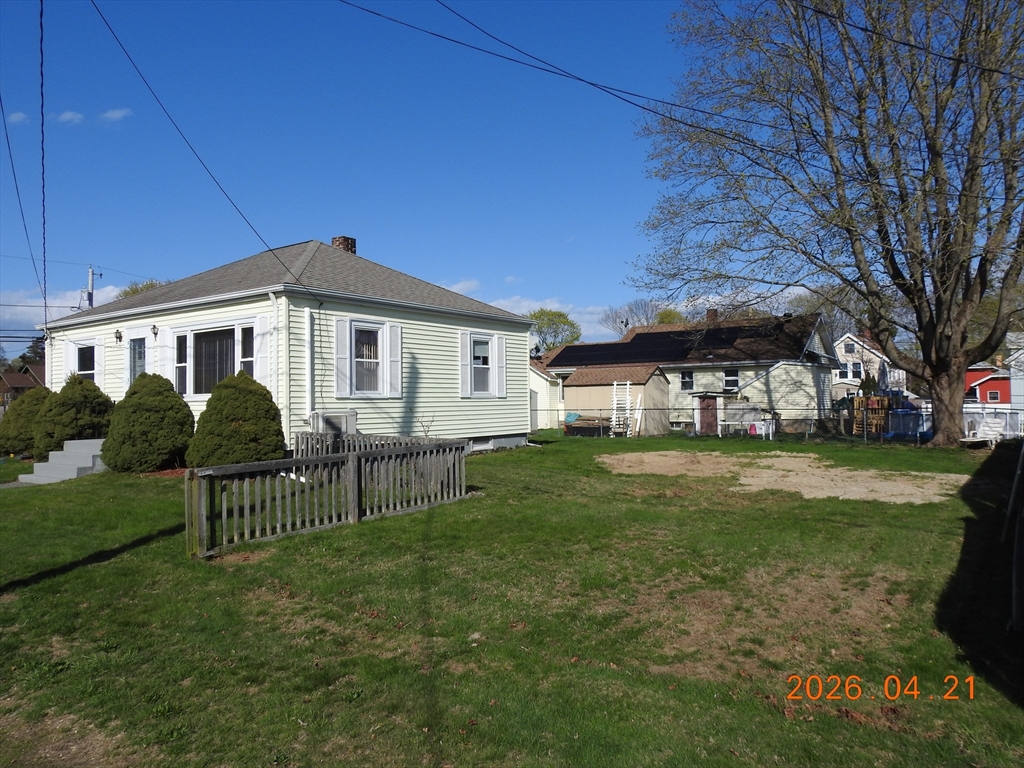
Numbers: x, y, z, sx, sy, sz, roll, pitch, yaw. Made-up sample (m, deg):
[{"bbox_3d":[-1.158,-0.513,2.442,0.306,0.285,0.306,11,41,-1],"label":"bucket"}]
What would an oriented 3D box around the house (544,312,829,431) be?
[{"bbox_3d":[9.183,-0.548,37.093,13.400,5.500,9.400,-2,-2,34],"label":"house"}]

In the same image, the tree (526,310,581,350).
[{"bbox_3d":[3.154,-1.433,53.885,4.800,8.780,4.800,-2,-2,34],"label":"tree"}]

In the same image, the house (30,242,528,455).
[{"bbox_3d":[-5.367,-0.964,17.555,9.400,5.350,7.900,-2,-2,34],"label":"house"}]

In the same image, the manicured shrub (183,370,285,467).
[{"bbox_3d":[-4.269,0.621,11.186,1.580,1.660,1.580,-2,-2,34],"label":"manicured shrub"}]

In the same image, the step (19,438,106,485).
[{"bbox_3d":[-8.185,1.485,13.781,1.740,0.760,1.800,-2,-2,34],"label":"step"}]

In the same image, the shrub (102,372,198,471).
[{"bbox_3d":[-6.492,0.668,12.700,1.650,1.750,1.650,-2,-2,34],"label":"shrub"}]

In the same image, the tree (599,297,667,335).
[{"bbox_3d":[11.043,-2.263,63.858,6.800,10.890,6.800,-2,-2,34],"label":"tree"}]

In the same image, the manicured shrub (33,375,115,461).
[{"bbox_3d":[-9.227,0.751,14.865,1.700,1.820,1.650,-2,-2,34],"label":"manicured shrub"}]

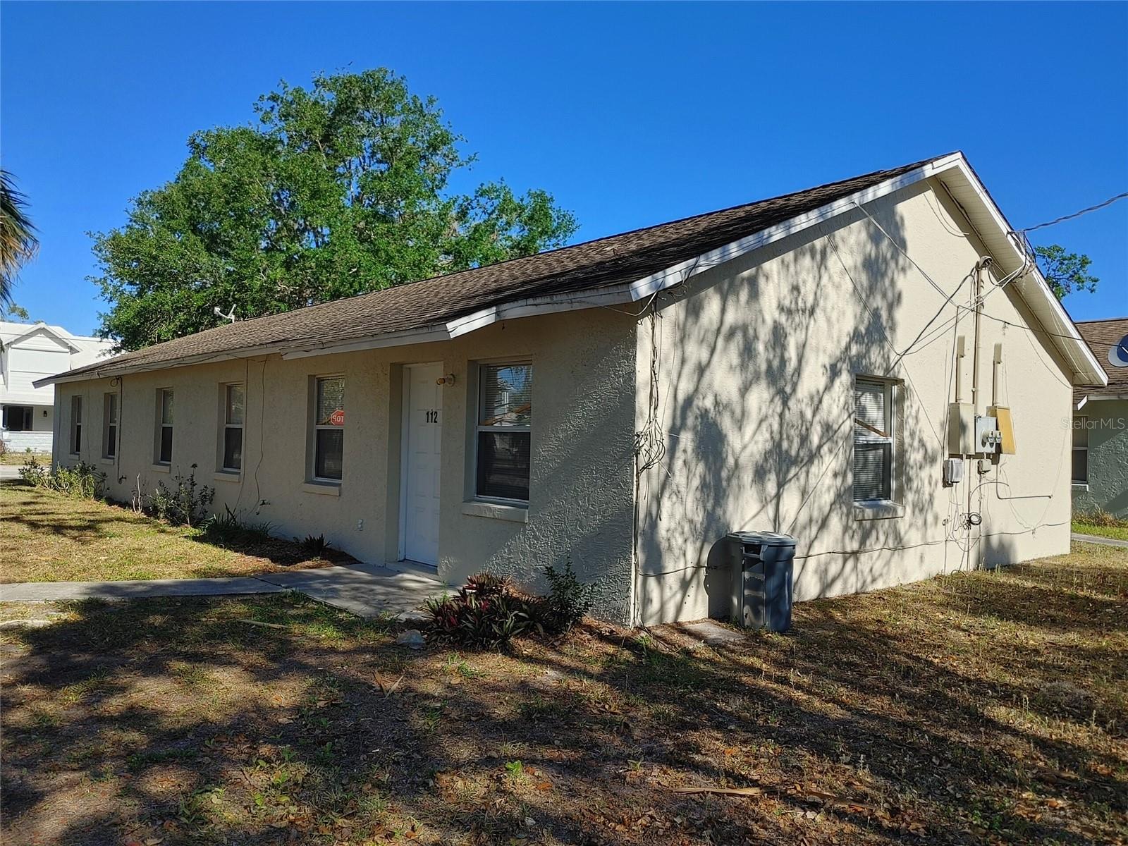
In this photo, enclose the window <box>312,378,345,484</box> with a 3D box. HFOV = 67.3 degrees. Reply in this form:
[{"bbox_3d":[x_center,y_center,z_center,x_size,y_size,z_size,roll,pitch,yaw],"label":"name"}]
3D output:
[{"bbox_3d":[-2.717,0.077,10.021,0.100,1.290,0.930,2,-1,-42],"label":"window"}]

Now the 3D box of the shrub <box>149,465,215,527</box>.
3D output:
[{"bbox_3d":[-5.629,1.043,12.470,0.680,0.880,0.880,2,-1,-42],"label":"shrub"}]

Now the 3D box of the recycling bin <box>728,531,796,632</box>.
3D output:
[{"bbox_3d":[1.579,1.256,6.737,0.510,0.720,0.510,0,-2,40],"label":"recycling bin"}]

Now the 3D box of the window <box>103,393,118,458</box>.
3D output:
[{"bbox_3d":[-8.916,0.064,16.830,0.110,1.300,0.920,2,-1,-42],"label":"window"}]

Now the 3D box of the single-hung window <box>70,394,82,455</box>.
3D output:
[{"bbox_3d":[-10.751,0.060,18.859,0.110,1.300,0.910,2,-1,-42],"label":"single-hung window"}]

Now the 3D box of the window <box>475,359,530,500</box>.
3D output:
[{"bbox_3d":[-0.479,0.076,7.623,0.100,1.280,0.960,3,-2,-42],"label":"window"}]

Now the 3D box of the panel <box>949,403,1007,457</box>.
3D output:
[{"bbox_3d":[4.893,0.087,10.014,1.010,0.620,0.240,3,-2,-42],"label":"panel"}]

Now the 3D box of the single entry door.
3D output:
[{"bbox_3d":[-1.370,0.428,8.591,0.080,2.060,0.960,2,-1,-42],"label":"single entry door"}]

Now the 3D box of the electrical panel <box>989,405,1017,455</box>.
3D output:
[{"bbox_3d":[5.448,0.101,10.566,0.400,0.590,0.170,2,-1,-42],"label":"electrical panel"}]

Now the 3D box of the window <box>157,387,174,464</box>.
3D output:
[{"bbox_3d":[-6.760,0.059,14.644,0.100,1.280,0.960,3,-2,-42],"label":"window"}]

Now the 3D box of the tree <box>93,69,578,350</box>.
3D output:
[{"bbox_3d":[-8.237,-5.503,30.496,17.300,14.542,15.500,2,-1,-15],"label":"tree"}]

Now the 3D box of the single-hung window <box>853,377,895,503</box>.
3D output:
[{"bbox_3d":[3.176,0.192,8.795,0.970,1.300,0.100,2,-1,-42],"label":"single-hung window"}]

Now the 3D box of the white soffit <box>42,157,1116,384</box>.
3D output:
[{"bbox_3d":[-2.595,-1.757,16.756,10.500,2.380,20.400,3,-2,-42],"label":"white soffit"}]

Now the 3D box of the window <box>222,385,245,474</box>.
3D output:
[{"bbox_3d":[-4.733,0.065,12.378,0.100,1.280,0.960,3,-2,-42],"label":"window"}]

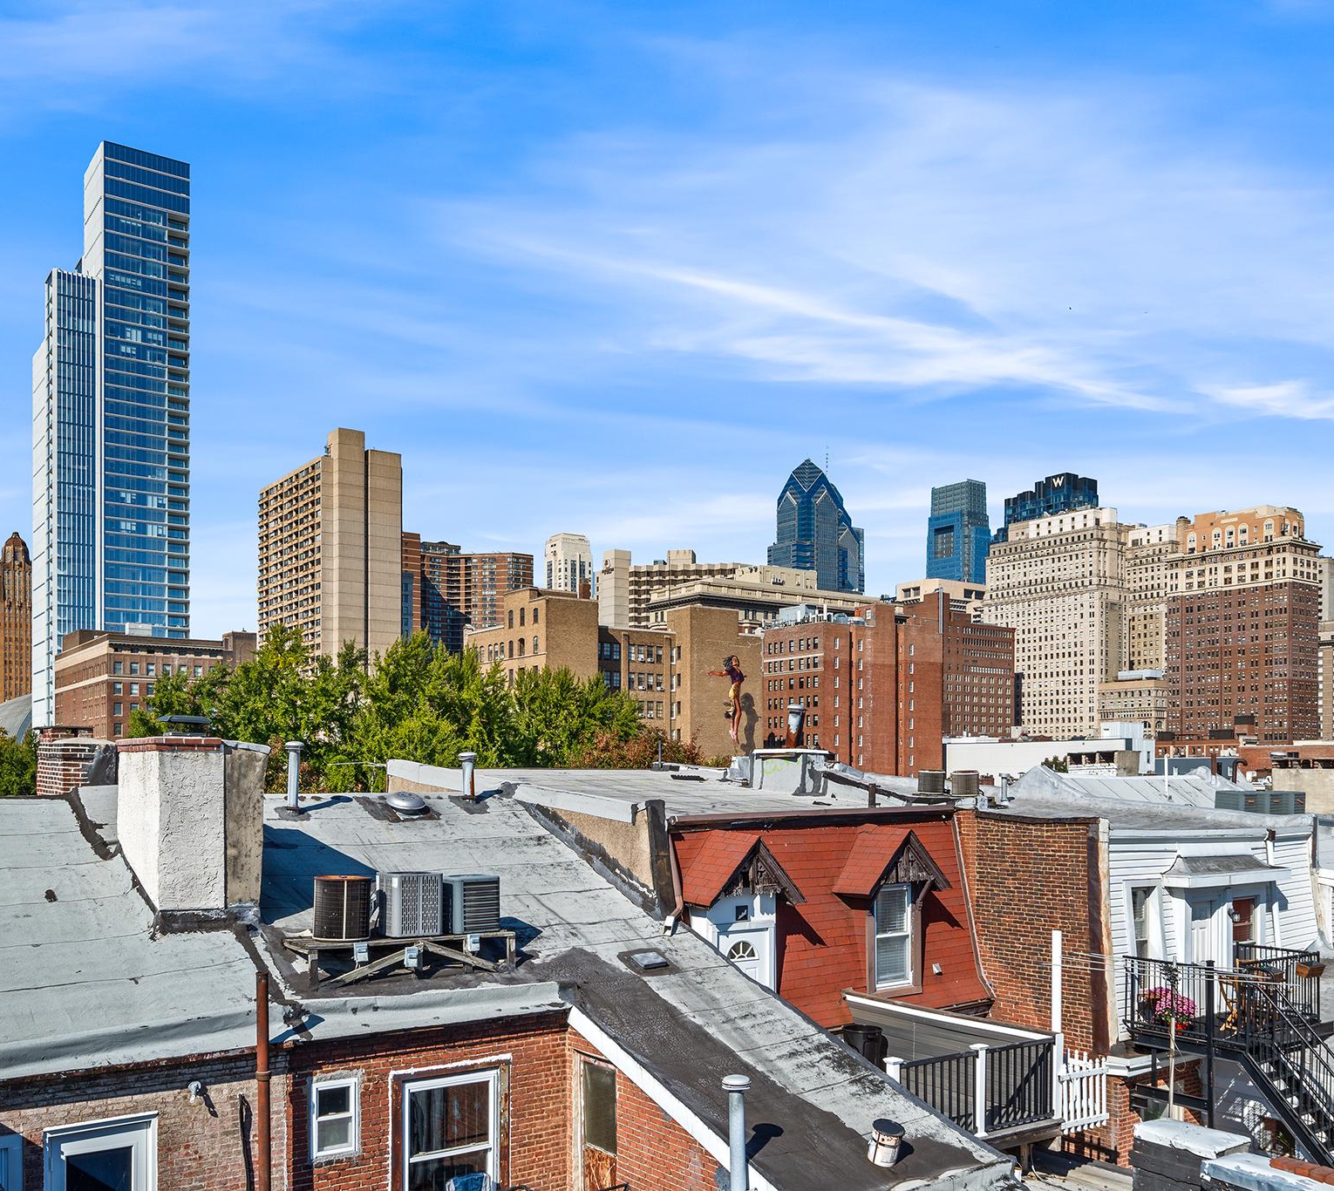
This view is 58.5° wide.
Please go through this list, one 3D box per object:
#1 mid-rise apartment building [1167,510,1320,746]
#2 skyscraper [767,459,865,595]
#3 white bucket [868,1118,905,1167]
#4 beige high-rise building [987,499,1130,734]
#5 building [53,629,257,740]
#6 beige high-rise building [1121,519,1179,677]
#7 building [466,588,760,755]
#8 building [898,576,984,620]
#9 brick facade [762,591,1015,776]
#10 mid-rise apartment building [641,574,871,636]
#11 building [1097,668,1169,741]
[{"bbox_3d":[161.000,21.400,334.600,17.000,86.000,36.000,3,-5,-35],"label":"mid-rise apartment building"},{"bbox_3d":[106.712,26.534,855.000,50.000,253.000,50.000,0,0,-34],"label":"skyscraper"},{"bbox_3d":[2.078,5.200,11.300,0.310,0.355,0.310,8,11,-2],"label":"white bucket"},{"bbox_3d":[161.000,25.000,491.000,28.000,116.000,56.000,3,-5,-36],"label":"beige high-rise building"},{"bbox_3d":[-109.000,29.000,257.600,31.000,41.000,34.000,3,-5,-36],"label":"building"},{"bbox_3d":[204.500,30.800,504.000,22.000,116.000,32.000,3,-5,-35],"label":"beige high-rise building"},{"bbox_3d":[-7.650,19.500,167.000,34.500,39.000,23.500,0,0,-34],"label":"building"},{"bbox_3d":[191.000,64.600,830.000,48.000,148.000,42.000,3,-5,-35],"label":"building"},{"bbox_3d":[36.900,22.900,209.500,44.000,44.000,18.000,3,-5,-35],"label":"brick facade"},{"bbox_3d":[26.000,28.500,311.000,58.000,62.000,27.000,3,-5,-36],"label":"mid-rise apartment building"},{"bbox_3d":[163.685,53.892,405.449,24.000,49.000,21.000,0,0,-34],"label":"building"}]

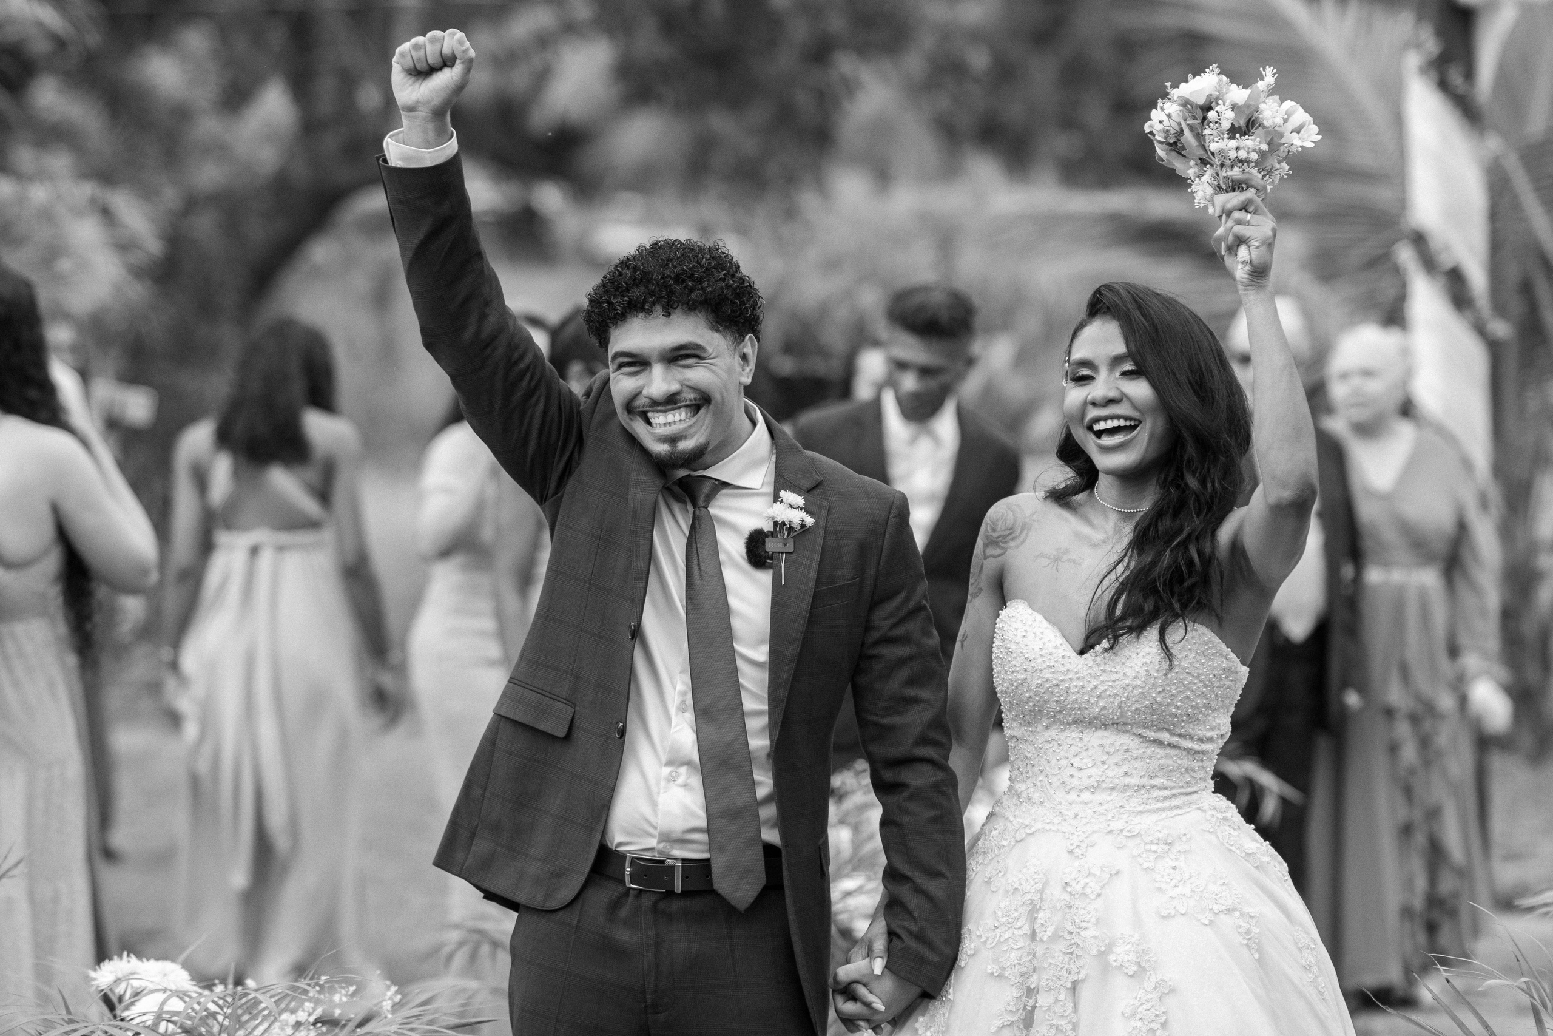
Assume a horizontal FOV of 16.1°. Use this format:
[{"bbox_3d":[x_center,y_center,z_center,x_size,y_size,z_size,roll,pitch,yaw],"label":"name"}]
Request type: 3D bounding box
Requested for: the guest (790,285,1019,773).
[{"bbox_3d":[0.272,0.371,11.319,0.540,1.720,0.360,0,2,-2],"label":"guest"}]

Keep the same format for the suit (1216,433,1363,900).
[{"bbox_3d":[1.193,0.439,13.022,0.520,1.390,0.340,0,2,7],"label":"suit"}]

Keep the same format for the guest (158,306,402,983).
[{"bbox_3d":[-1.232,0.329,13.619,0.600,1.650,0.450,0,2,9],"label":"guest"}]

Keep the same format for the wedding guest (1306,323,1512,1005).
[{"bbox_3d":[1.512,0.351,13.119,0.520,1.640,0.420,0,2,14],"label":"wedding guest"}]

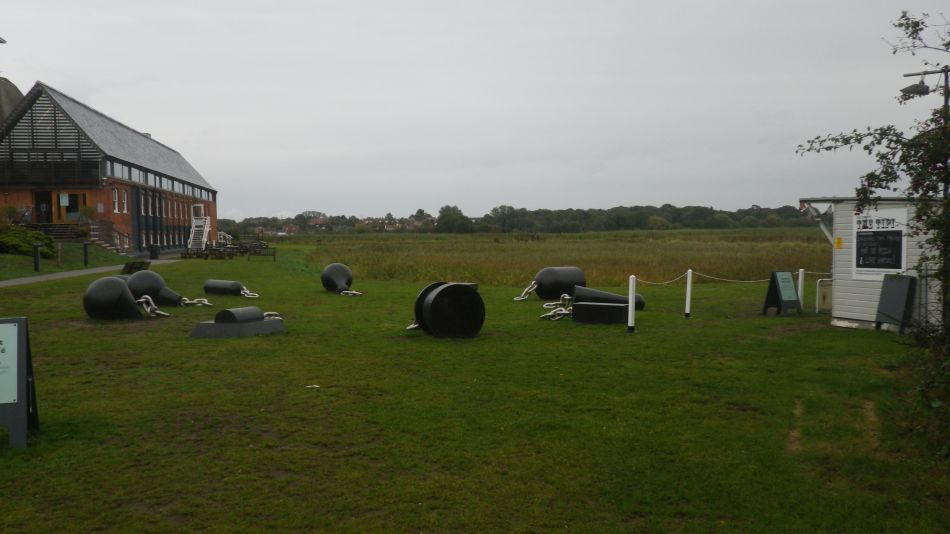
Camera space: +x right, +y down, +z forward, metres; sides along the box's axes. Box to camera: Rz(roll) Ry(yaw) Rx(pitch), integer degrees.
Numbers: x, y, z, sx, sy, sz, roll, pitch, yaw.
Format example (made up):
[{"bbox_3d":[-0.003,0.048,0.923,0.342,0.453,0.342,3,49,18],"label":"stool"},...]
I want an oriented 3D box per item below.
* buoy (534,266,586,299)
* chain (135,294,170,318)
[{"bbox_3d":[2.170,0.407,17.900,1.280,0.820,0.820,0,3,0],"label":"buoy"},{"bbox_3d":[-6.246,0.790,13.700,0.680,0.430,0.320,-2,3,-23],"label":"chain"}]

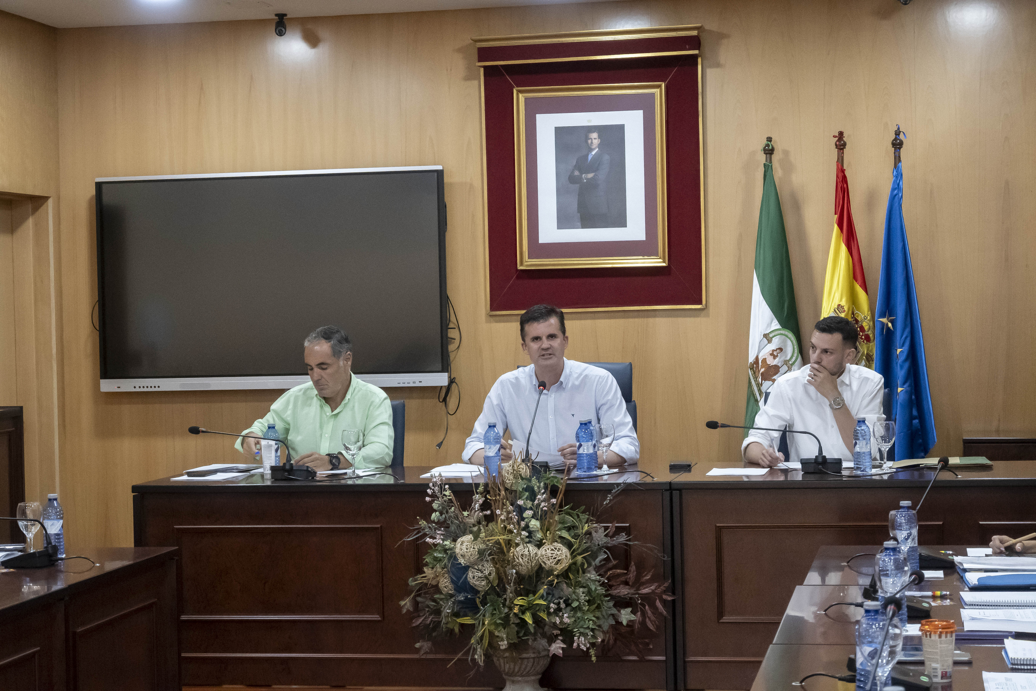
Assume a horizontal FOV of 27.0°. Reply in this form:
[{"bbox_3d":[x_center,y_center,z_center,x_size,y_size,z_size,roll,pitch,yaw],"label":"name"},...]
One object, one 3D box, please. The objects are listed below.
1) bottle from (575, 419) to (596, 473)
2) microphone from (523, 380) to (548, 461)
[{"bbox_3d":[0.254,0.384,8.207,0.066,0.200,0.066,-1,1,11],"label":"bottle"},{"bbox_3d":[0.071,0.316,8.370,0.150,0.347,0.380,-1,1,11],"label":"microphone"}]

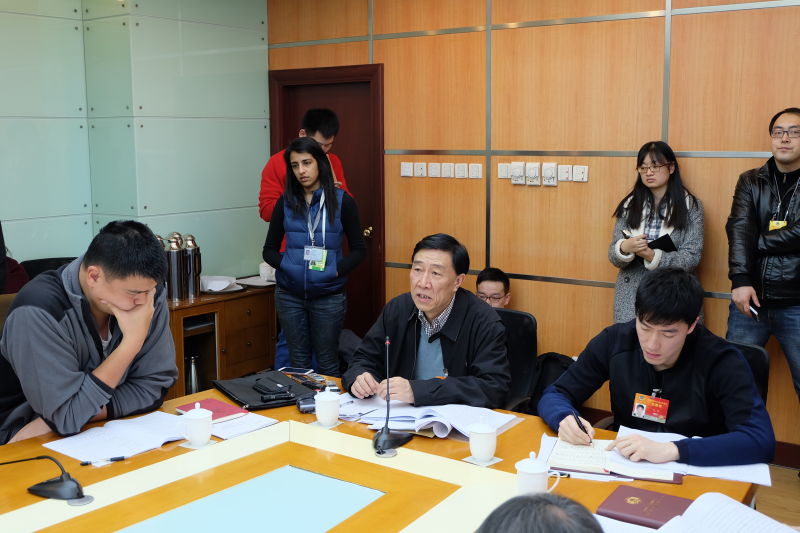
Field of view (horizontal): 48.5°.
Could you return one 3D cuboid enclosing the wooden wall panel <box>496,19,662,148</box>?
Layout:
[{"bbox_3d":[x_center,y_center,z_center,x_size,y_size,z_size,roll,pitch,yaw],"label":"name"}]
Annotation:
[{"bbox_3d":[0.967,-0.996,4.965,1.023,0.693,0.030,5,10,34],"label":"wooden wall panel"}]

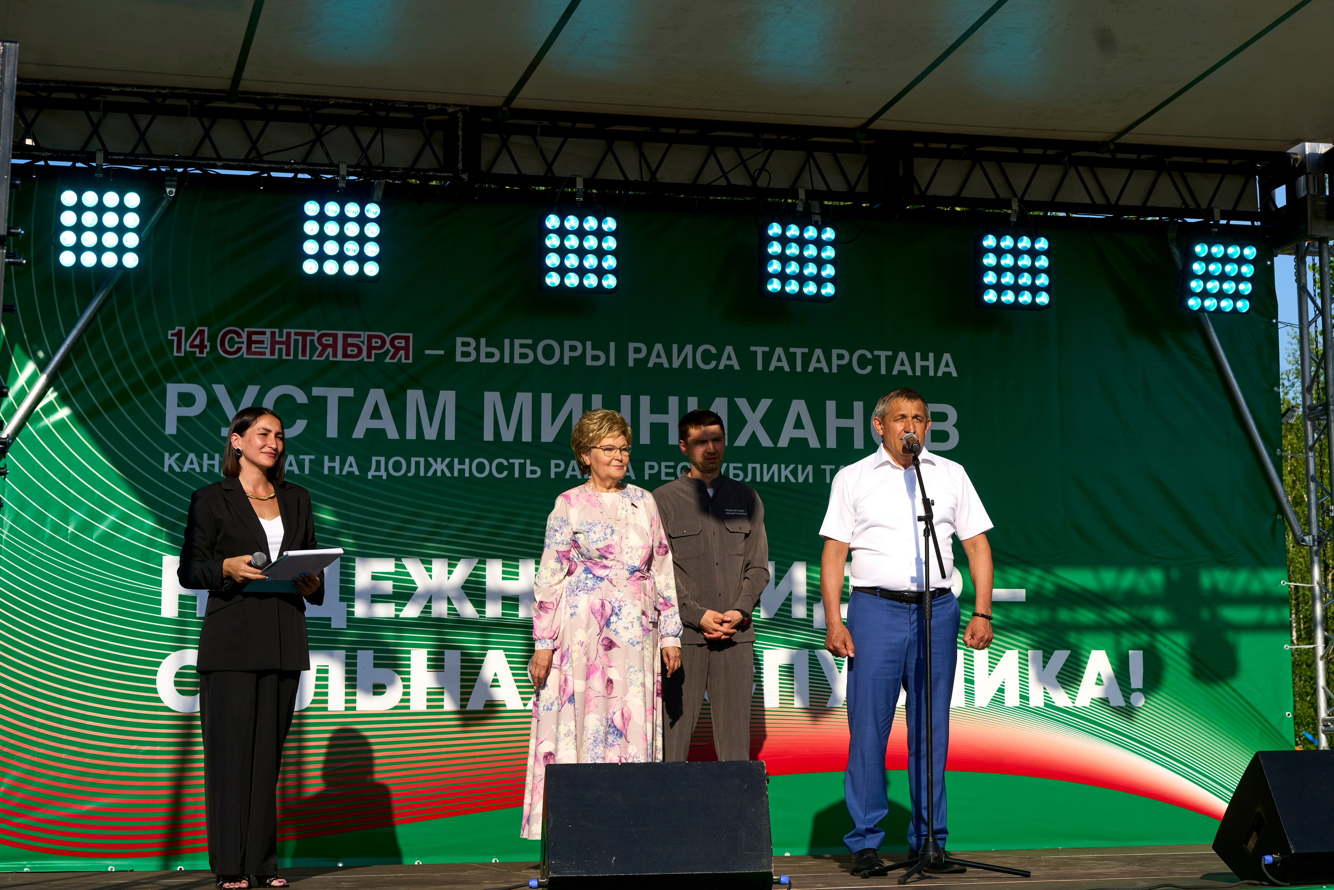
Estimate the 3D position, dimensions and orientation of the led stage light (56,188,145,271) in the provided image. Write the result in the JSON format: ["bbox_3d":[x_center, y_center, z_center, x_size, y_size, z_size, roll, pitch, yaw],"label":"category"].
[{"bbox_3d":[-2.402,-0.900,8.651,0.338,0.338,0.145,1,-4,-12],"label":"led stage light"}]

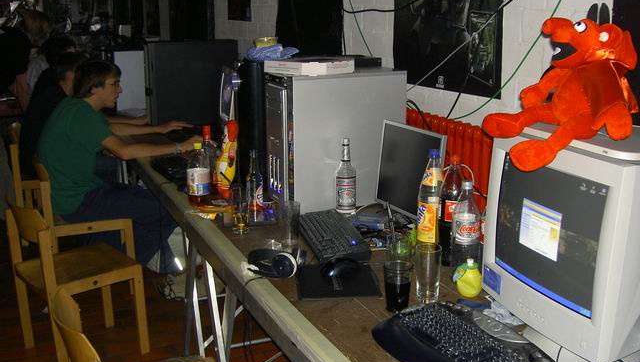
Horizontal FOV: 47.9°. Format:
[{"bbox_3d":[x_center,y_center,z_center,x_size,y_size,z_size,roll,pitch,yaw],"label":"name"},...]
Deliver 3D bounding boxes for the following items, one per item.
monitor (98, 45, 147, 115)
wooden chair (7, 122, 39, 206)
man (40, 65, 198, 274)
[{"bbox_3d":[-1.353,-0.729,5.175,0.380,0.420,0.300,-2,14,-7],"label":"monitor"},{"bbox_3d":[-1.837,0.014,4.940,0.460,0.770,0.440,-5,14,-17],"label":"wooden chair"},{"bbox_3d":[-1.076,-0.022,3.960,0.890,1.270,0.500,-6,15,-23],"label":"man"}]

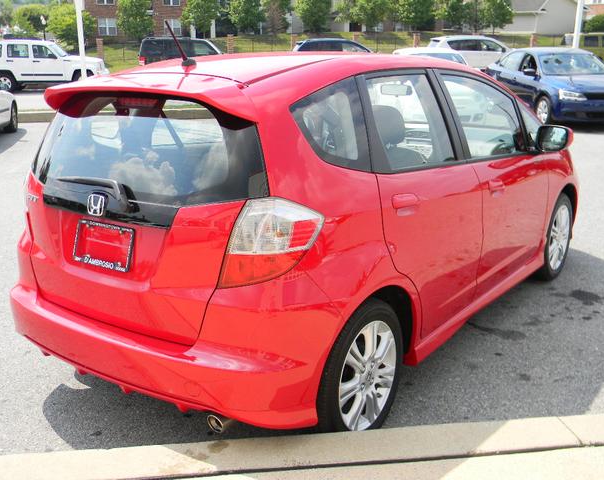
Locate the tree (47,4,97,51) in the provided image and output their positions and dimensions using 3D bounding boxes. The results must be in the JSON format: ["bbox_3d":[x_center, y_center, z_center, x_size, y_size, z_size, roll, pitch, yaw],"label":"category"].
[{"bbox_3d":[-17.000,-15.600,49.000,3.650,3.600,3.500,-1,15,0],"label":"tree"}]

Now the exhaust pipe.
[{"bbox_3d":[-0.259,0.625,2.364,0.068,0.068,0.150,9,18,36],"label":"exhaust pipe"}]

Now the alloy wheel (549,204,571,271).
[{"bbox_3d":[1.694,-0.022,4.562,0.160,0.432,0.432,9,18,35],"label":"alloy wheel"}]

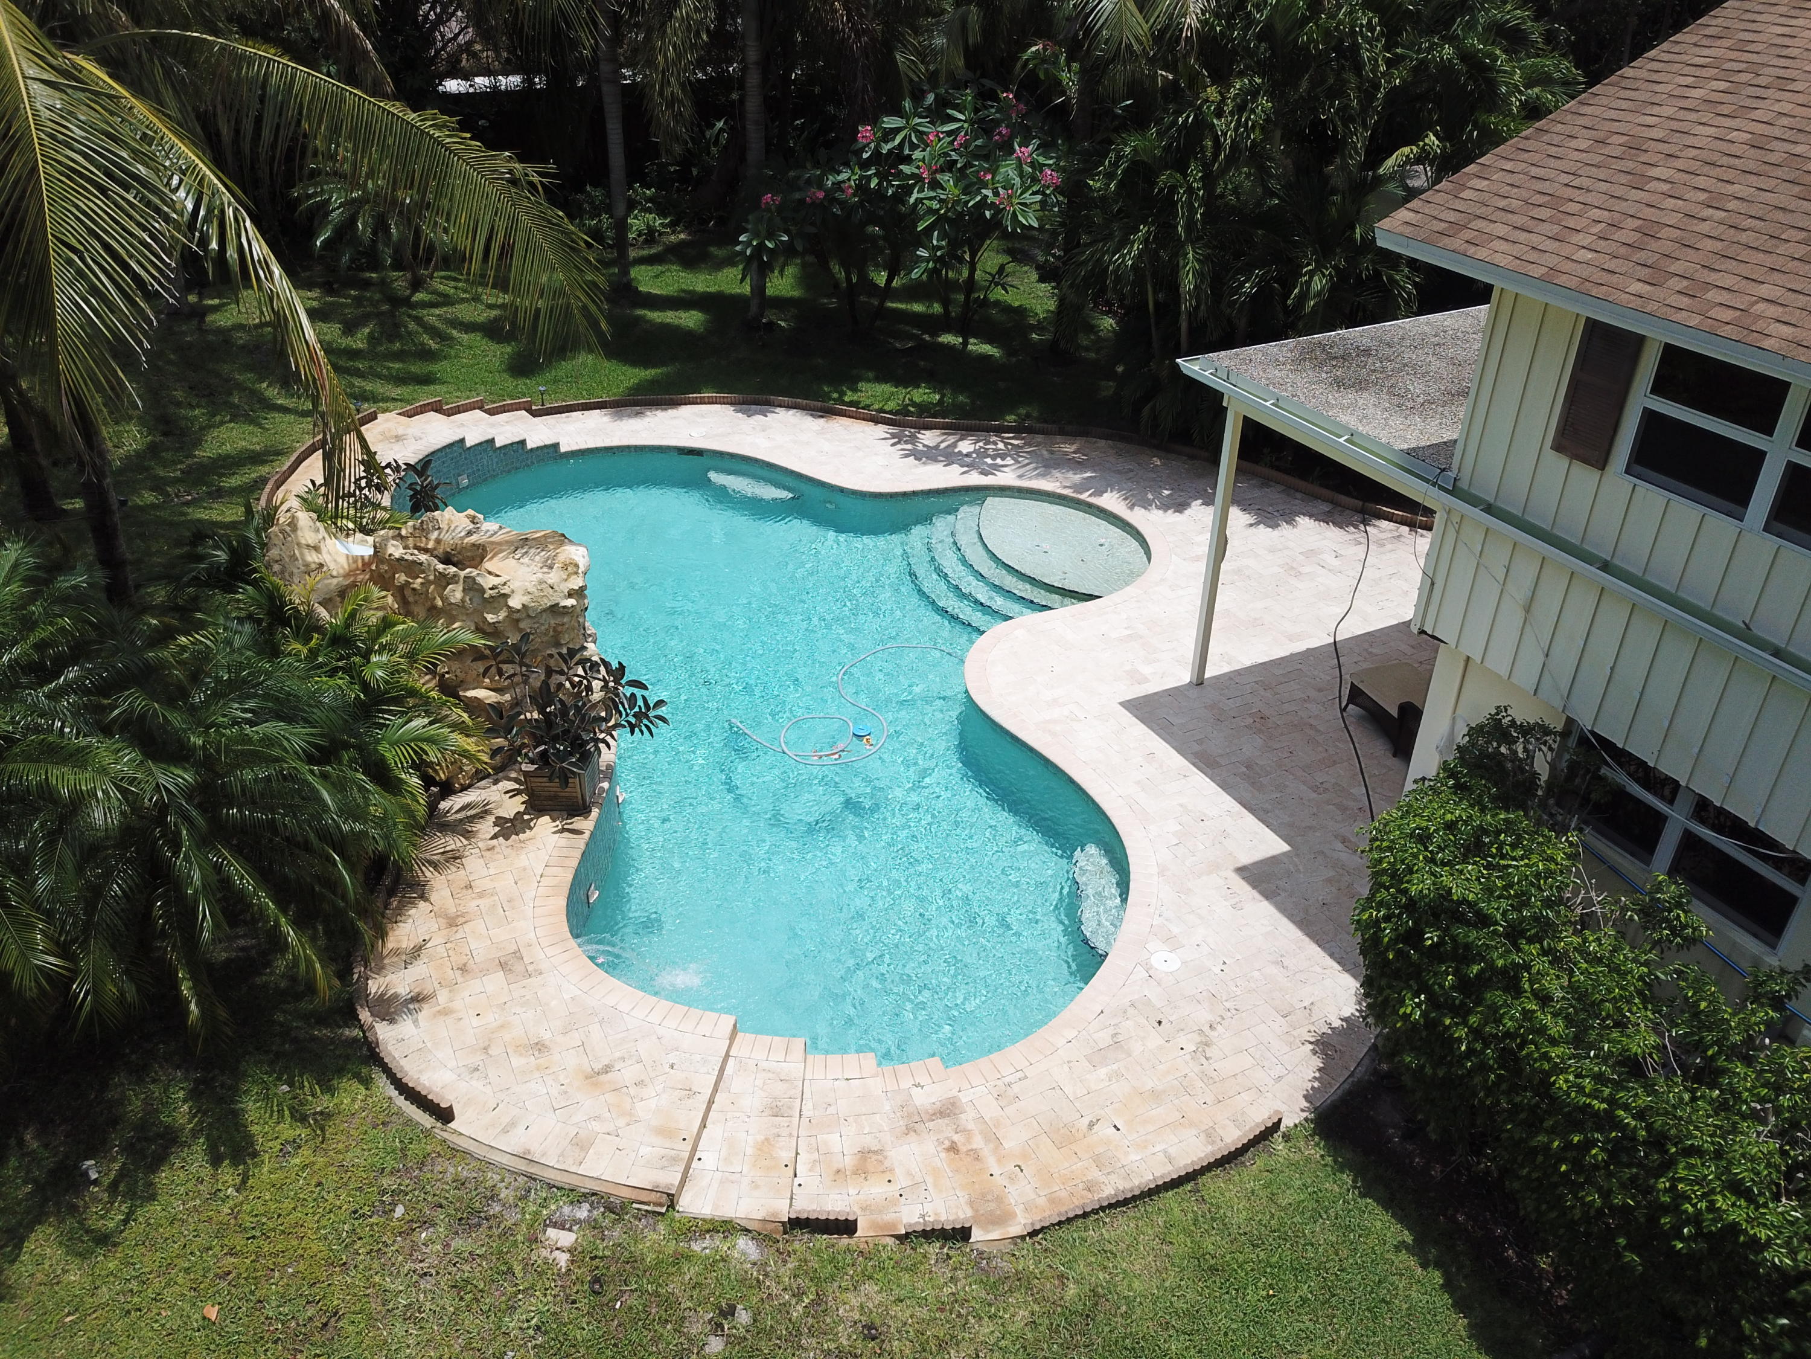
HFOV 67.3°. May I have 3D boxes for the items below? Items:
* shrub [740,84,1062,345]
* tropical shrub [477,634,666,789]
[{"bbox_3d":[-0.057,-7.429,21.890,5.100,3.900,3.700,0,32,0],"label":"shrub"},{"bbox_3d":[-2.648,0.198,10.854,1.430,1.100,1.220,-9,33,-14],"label":"tropical shrub"}]

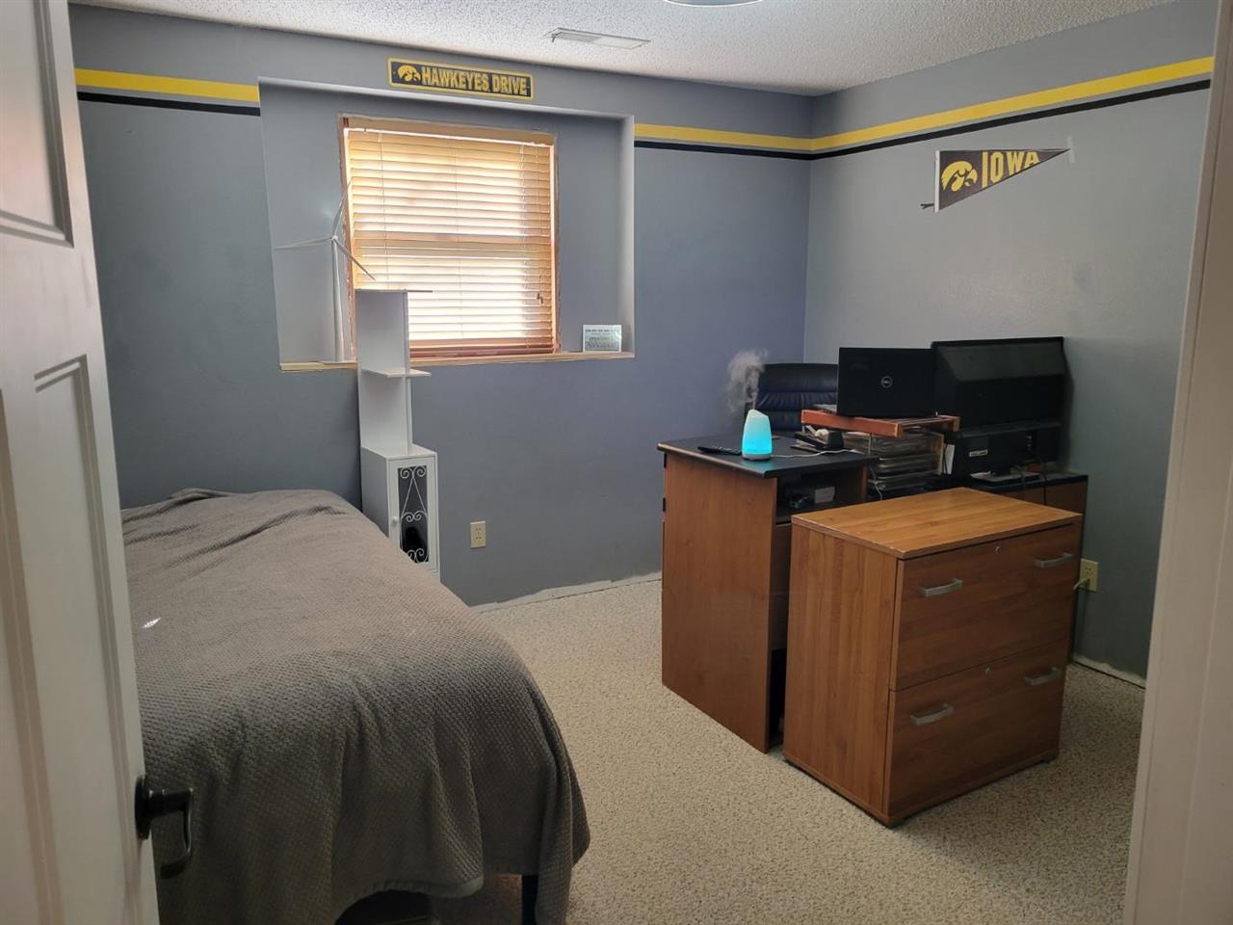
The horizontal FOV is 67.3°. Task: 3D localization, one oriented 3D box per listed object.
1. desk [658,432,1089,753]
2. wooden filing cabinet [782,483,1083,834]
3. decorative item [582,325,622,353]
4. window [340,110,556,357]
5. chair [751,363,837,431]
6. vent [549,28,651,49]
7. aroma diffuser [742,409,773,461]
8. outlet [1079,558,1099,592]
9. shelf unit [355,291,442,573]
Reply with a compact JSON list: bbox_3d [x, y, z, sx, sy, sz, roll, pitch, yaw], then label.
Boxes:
[{"bbox_3d":[0.939,0.345,3.417,1.498,0.883,0.618,-6,12,-30],"label":"desk"},{"bbox_3d":[0.935,0.530,2.765,0.738,0.762,0.420,-6,12,-30],"label":"wooden filing cabinet"},{"bbox_3d":[-0.074,-0.579,4.312,0.180,0.127,0.040,-1,11,-5],"label":"decorative item"},{"bbox_3d":[-0.679,-0.940,3.974,0.920,0.950,0.060,-6,12,-28],"label":"window"},{"bbox_3d":[0.871,0.111,4.106,0.650,1.085,0.670,-1,11,-7],"label":"chair"},{"bbox_3d":[-0.072,-1.598,3.511,0.385,0.015,0.125,-6,12,-28],"label":"vent"},{"bbox_3d":[0.450,-0.097,2.961,0.100,0.155,0.100,0,11,0],"label":"aroma diffuser"},{"bbox_3d":[1.770,0.422,3.474,0.010,0.114,0.070,-6,12,-28],"label":"outlet"},{"bbox_3d":[-0.854,0.033,3.657,0.209,1.411,0.301,-7,13,-33],"label":"shelf unit"}]

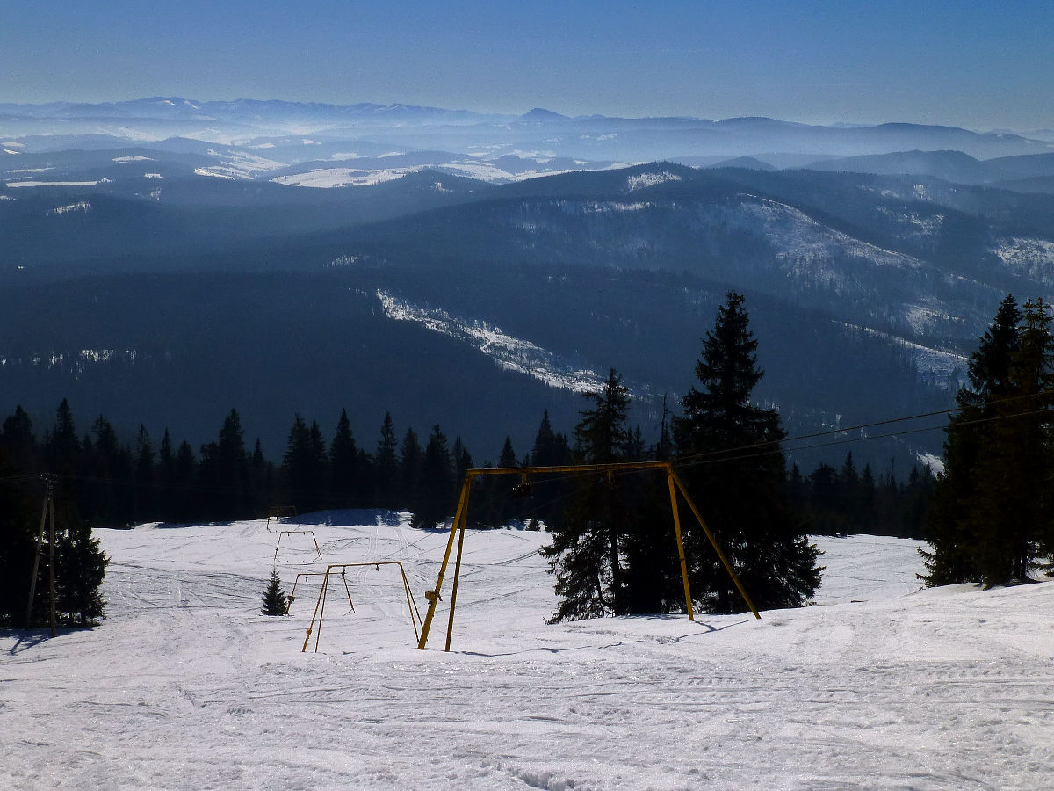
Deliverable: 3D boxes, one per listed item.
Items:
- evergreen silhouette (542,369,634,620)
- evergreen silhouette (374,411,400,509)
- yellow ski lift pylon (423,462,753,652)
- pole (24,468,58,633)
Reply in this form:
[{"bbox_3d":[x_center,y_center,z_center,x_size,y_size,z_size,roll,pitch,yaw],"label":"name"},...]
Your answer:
[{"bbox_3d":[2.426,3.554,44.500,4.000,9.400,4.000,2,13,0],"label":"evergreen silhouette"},{"bbox_3d":[-25.250,11.635,225.000,4.800,18.000,4.800,2,13,0],"label":"evergreen silhouette"},{"bbox_3d":[1.455,4.290,30.090,7.500,4.800,3.200,-1,13,-15],"label":"yellow ski lift pylon"},{"bbox_3d":[-24.101,7.896,62.000,1.650,8.600,1.200,2,13,0],"label":"pole"}]

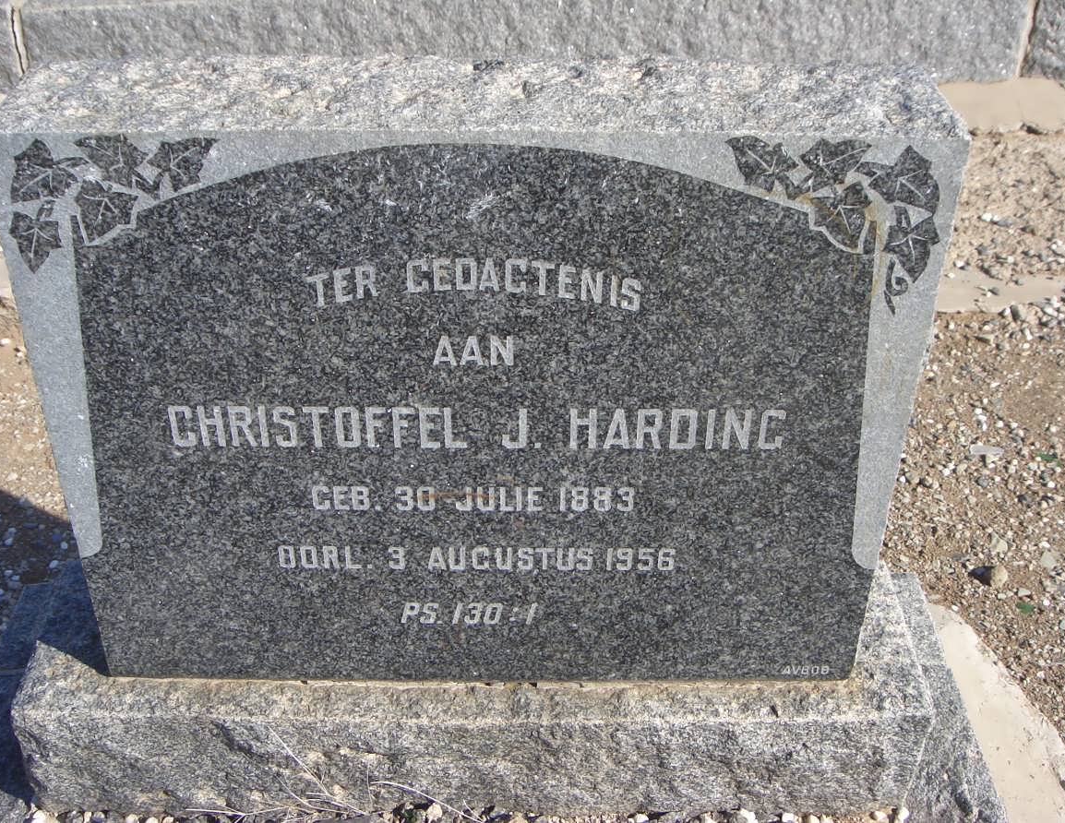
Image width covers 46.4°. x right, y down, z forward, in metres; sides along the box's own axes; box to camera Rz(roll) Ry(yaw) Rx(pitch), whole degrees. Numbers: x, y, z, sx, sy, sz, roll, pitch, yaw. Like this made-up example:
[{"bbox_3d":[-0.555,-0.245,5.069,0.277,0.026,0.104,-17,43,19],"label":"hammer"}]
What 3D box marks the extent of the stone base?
[{"bbox_3d":[-0.045,0.307,1.396,0.965,0.176,0.218,0,38,-1],"label":"stone base"}]

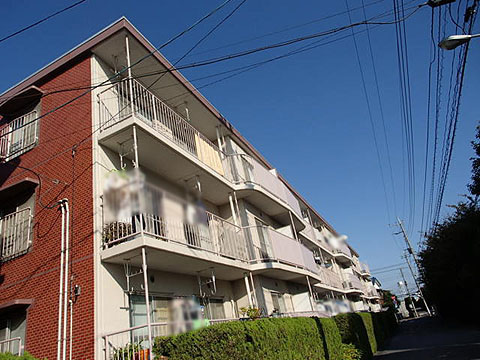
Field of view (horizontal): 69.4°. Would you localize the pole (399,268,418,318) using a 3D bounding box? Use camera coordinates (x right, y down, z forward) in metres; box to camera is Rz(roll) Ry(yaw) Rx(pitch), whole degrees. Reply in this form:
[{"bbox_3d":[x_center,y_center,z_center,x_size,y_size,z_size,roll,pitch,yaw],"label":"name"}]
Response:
[{"bbox_3d":[26.908,17.910,55.283,0.400,7.480,0.400,-21,-26,18],"label":"pole"}]

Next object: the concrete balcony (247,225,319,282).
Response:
[{"bbox_3d":[1.919,3.143,13.623,0.900,1.400,7.410,-21,-26,18],"label":"concrete balcony"}]

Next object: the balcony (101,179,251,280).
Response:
[{"bbox_3d":[-1.247,1.536,8.732,1.030,1.350,4.910,-21,-26,18],"label":"balcony"}]

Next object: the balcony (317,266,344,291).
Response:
[{"bbox_3d":[5.563,5.994,21.517,0.140,1.050,9.940,-21,-26,18],"label":"balcony"}]

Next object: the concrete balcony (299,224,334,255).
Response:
[{"bbox_3d":[4.570,3.854,22.545,1.010,1.320,10.140,-21,-26,18],"label":"concrete balcony"}]

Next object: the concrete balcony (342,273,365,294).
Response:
[{"bbox_3d":[9.497,8.736,28.801,0.900,1.360,7.330,-21,-26,18],"label":"concrete balcony"}]

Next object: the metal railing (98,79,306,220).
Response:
[{"bbox_3d":[0.051,0.112,12.851,1.660,1.110,12.120,-21,-26,18],"label":"metal railing"}]

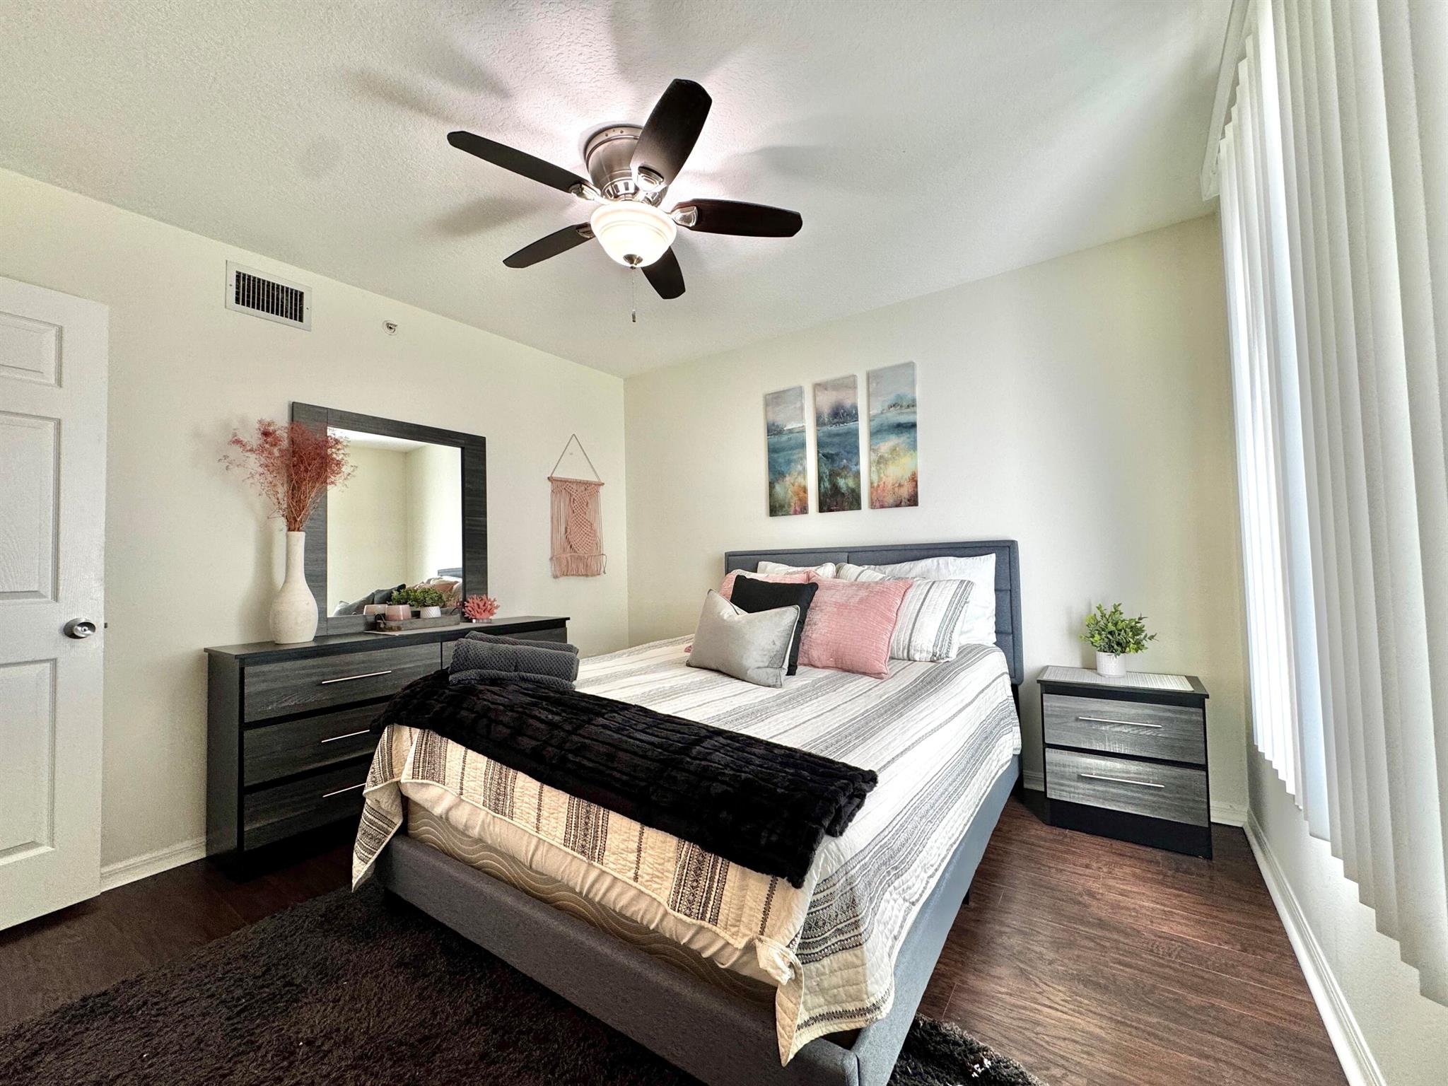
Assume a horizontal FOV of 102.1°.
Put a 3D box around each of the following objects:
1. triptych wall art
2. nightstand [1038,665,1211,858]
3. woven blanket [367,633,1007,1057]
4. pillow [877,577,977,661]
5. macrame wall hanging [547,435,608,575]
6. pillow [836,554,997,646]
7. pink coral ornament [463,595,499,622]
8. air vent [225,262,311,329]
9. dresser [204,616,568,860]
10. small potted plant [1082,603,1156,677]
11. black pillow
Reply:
[{"bbox_3d":[0.632,-0.549,3.291,0.905,0.755,0.030,-3,-2,35],"label":"triptych wall art"},{"bbox_3d":[1.619,0.845,2.384,0.545,0.580,0.365,-3,-2,35],"label":"nightstand"},{"bbox_3d":[0.094,0.774,2.301,1.670,0.560,2.090,-3,-2,35],"label":"woven blanket"},{"bbox_3d":[0.819,0.320,2.649,0.620,0.430,0.170,-3,-27,35],"label":"pillow"},{"bbox_3d":[-0.940,-0.242,3.818,0.030,0.935,0.460,-3,-2,35],"label":"macrame wall hanging"},{"bbox_3d":[0.900,0.281,2.846,0.760,0.460,0.180,-3,-17,35],"label":"pillow"},{"bbox_3d":[-1.282,0.353,3.109,0.120,0.150,0.190,-3,-2,35],"label":"pink coral ornament"},{"bbox_3d":[-1.911,-1.040,2.476,0.020,0.200,0.297,-3,-2,35],"label":"air vent"},{"bbox_3d":[-1.415,0.814,2.759,0.360,0.795,1.510,-3,-2,35],"label":"dresser"},{"bbox_3d":[1.645,0.407,2.447,0.265,0.295,0.240,-3,-2,35],"label":"small potted plant"},{"bbox_3d":[0.176,0.332,2.418,0.410,0.410,0.140,-3,-32,35],"label":"black pillow"}]

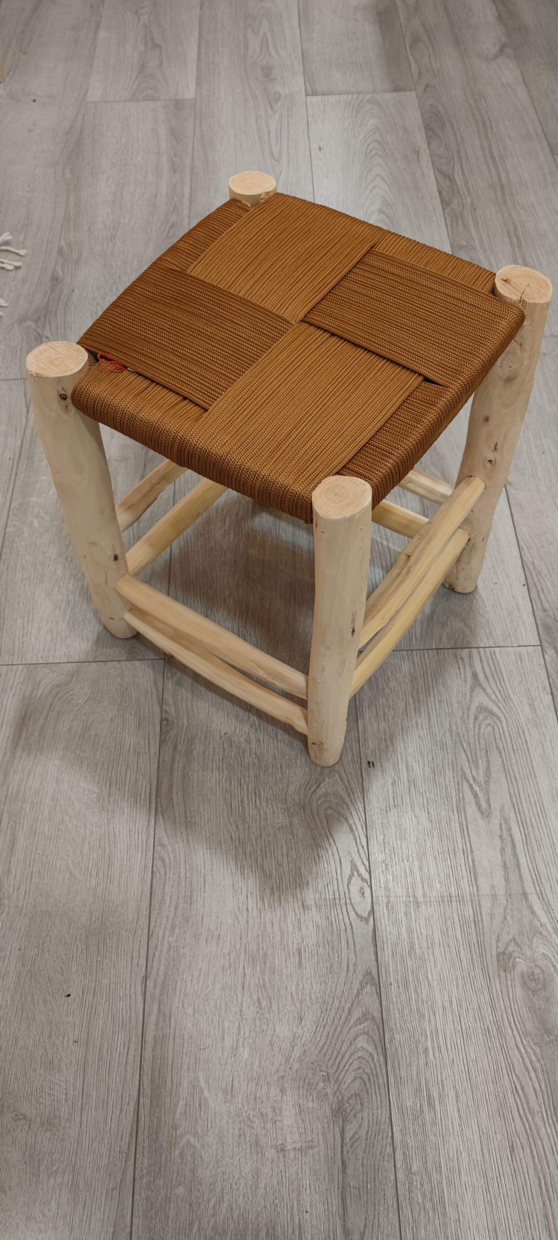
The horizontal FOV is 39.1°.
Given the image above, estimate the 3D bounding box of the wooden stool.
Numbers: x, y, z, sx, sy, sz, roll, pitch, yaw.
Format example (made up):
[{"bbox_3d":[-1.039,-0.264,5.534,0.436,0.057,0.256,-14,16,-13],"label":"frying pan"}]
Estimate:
[{"bbox_3d":[0.014,-0.124,0.762,0.315,0.403,0.315,30,64,17],"label":"wooden stool"}]

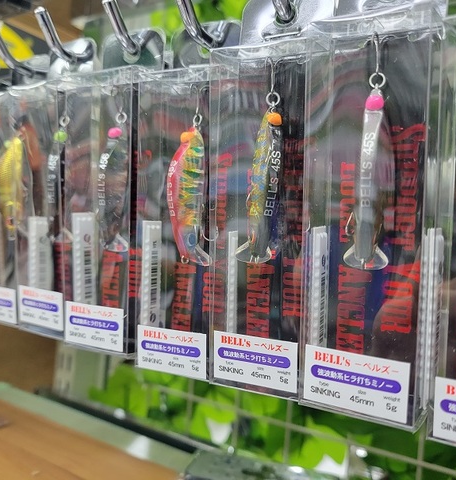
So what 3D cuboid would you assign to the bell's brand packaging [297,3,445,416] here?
[{"bbox_3d":[0.039,-0.005,0.132,0.030,0.104,0.019,3,5,31],"label":"bell's brand packaging"}]

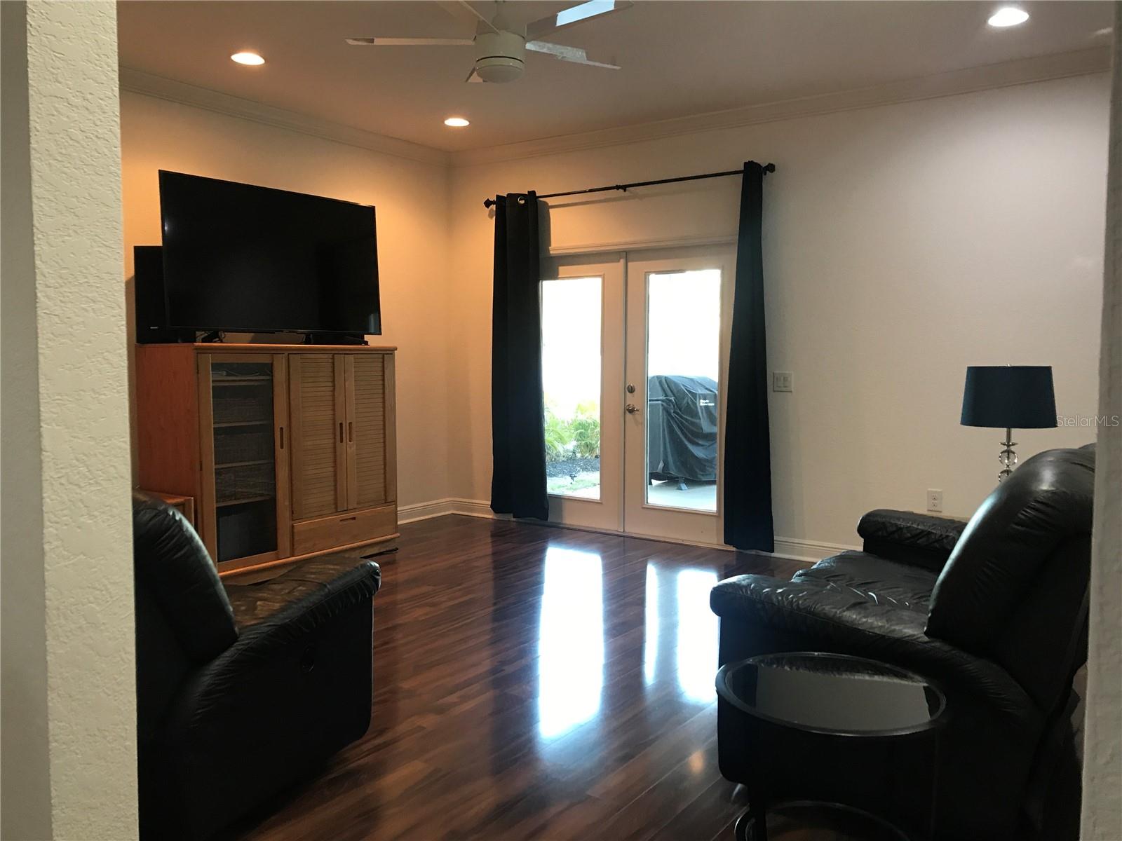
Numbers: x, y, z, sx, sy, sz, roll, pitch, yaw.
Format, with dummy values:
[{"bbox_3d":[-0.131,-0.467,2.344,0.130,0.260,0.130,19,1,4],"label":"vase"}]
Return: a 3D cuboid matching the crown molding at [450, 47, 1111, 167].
[{"bbox_3d":[0.968,-1.937,5.843,4.522,0.110,0.095,3,6,35],"label":"crown molding"}]

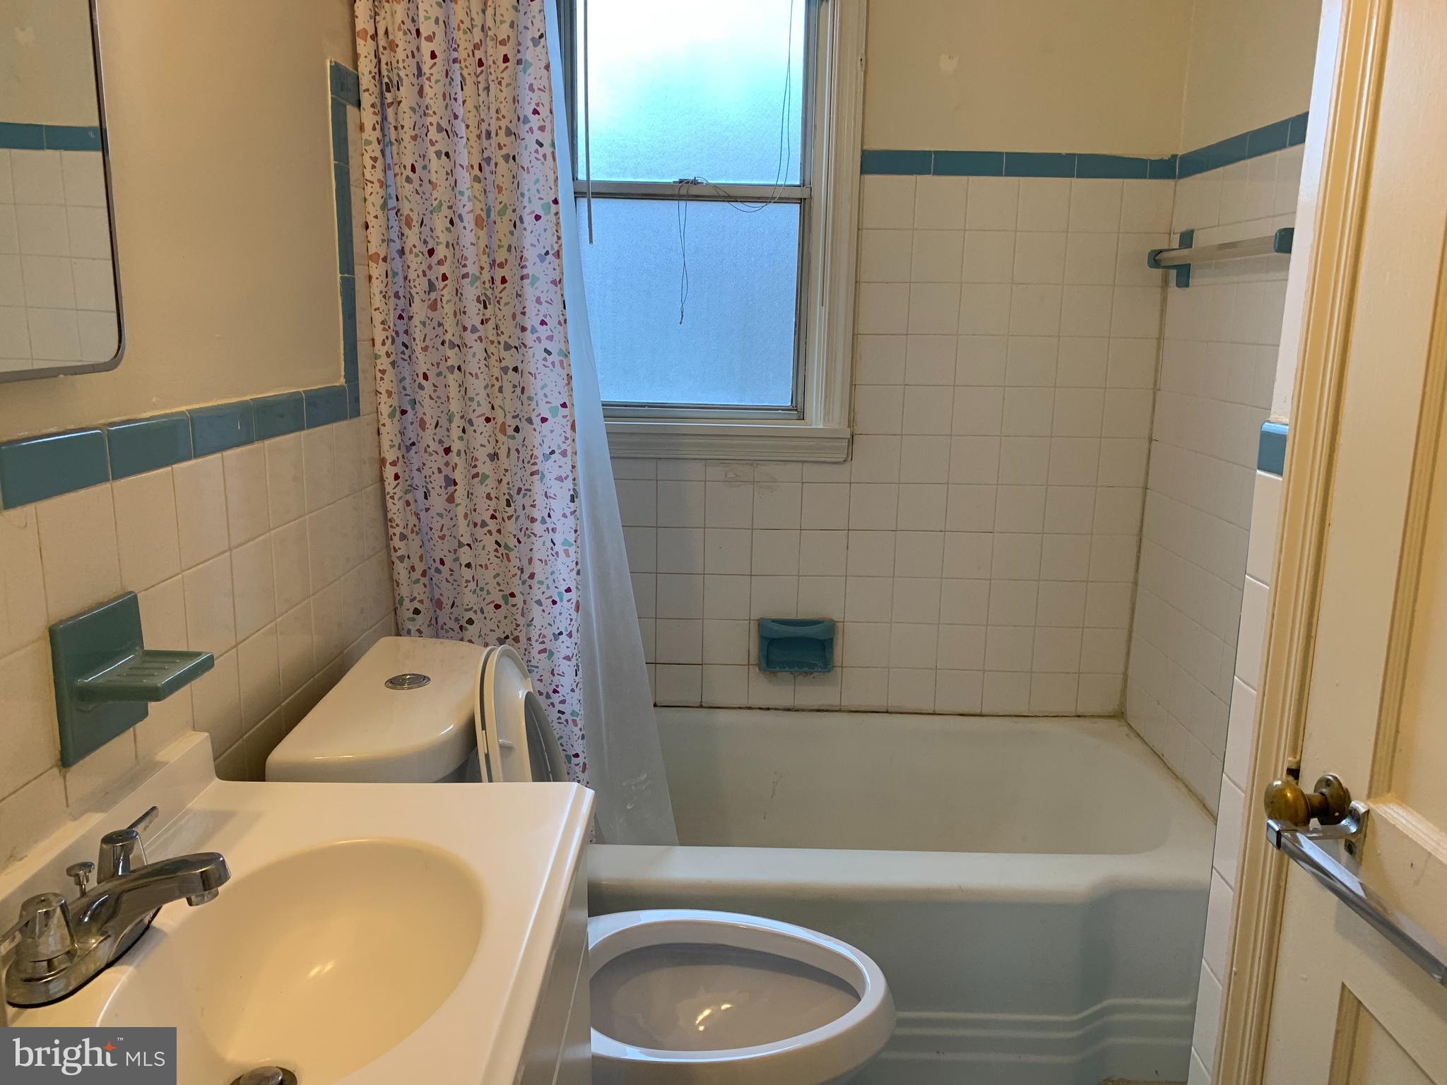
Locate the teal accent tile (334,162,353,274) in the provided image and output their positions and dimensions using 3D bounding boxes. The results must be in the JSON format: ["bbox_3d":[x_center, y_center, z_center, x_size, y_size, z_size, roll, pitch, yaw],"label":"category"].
[{"bbox_3d":[-0.552,-0.463,1.567,0.012,0.152,0.055,1,12,1],"label":"teal accent tile"}]

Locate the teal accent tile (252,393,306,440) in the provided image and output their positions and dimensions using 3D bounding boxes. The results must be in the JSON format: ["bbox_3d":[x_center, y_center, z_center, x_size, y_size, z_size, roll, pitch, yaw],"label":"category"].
[{"bbox_3d":[-0.545,-0.155,1.327,0.010,0.050,0.152,1,12,0],"label":"teal accent tile"}]

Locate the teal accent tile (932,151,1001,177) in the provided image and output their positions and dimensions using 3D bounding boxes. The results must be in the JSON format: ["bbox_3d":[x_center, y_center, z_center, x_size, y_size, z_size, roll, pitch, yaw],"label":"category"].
[{"bbox_3d":[0.523,-0.807,2.322,0.150,0.050,0.012,1,12,1],"label":"teal accent tile"}]

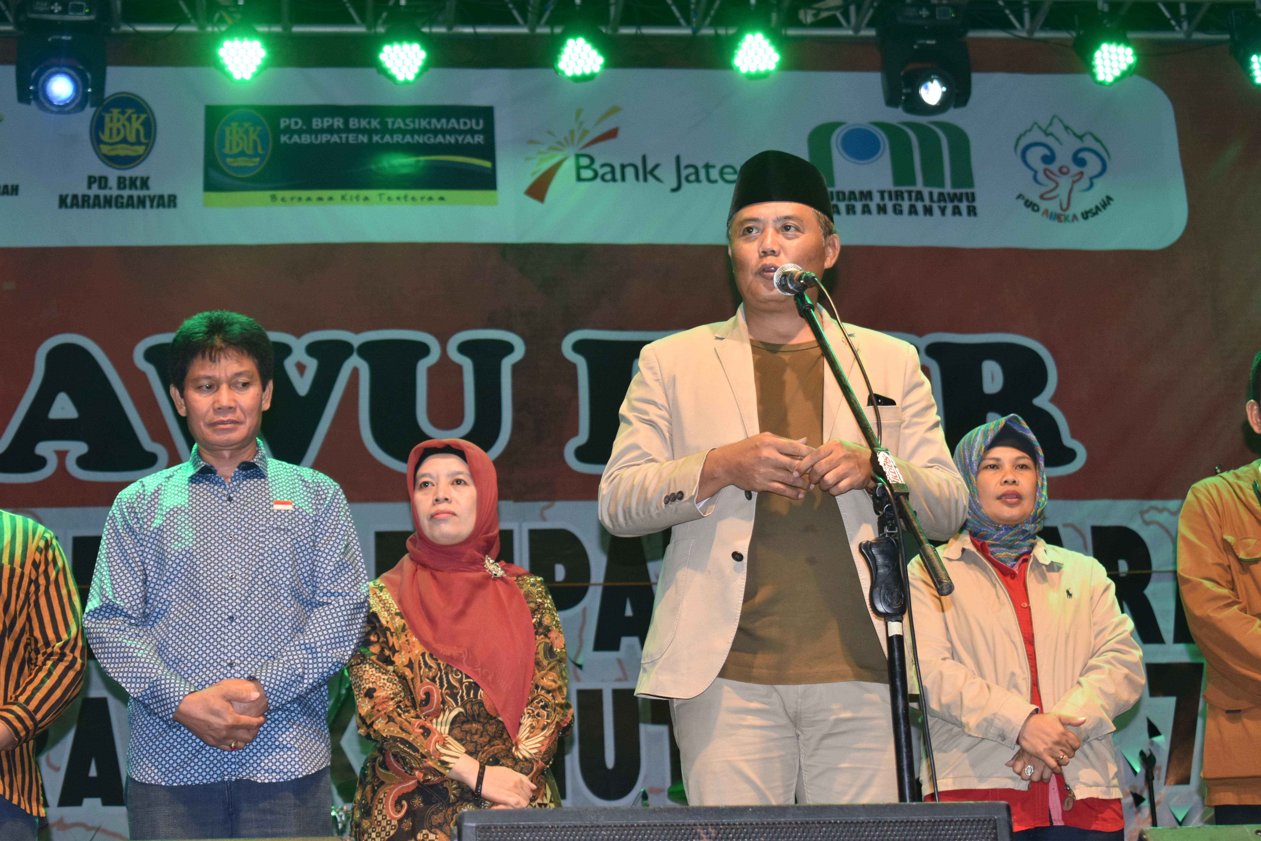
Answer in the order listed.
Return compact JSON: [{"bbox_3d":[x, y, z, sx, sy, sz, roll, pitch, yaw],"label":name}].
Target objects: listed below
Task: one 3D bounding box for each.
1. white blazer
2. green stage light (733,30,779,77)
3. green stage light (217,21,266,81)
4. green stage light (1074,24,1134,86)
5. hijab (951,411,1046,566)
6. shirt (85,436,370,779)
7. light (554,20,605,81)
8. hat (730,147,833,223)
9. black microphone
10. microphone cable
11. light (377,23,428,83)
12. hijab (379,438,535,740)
[{"bbox_3d":[0.235,0.121,4.458,0.580,0.700,0.400,-4,-20,5],"label":"white blazer"},{"bbox_3d":[0.461,-1.346,10.546,0.185,0.170,0.190,-5,-64,6],"label":"green stage light"},{"bbox_3d":[-1.402,-1.333,10.358,0.185,0.190,0.170,0,16,-8],"label":"green stage light"},{"bbox_3d":[1.759,-1.362,10.673,0.185,0.190,0.170,2,19,-12],"label":"green stage light"},{"bbox_3d":[0.689,0.140,5.360,0.180,0.320,0.240,-1,-20,-4],"label":"hijab"},{"bbox_3d":[-0.702,0.333,4.970,0.490,0.650,0.330,0,-20,-8],"label":"shirt"},{"bbox_3d":[-0.185,-1.349,10.481,0.185,0.170,0.190,-3,-62,2],"label":"light"},{"bbox_3d":[0.247,-0.383,4.730,0.170,0.107,0.205,-9,-21,17],"label":"hat"},{"bbox_3d":[0.258,-0.219,4.470,0.053,0.053,0.165,3,-3,-16],"label":"black microphone"},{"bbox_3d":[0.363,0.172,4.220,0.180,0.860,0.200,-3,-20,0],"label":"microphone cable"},{"bbox_3d":[-0.827,-1.333,10.416,0.185,0.170,0.190,-1,-62,-4],"label":"light"},{"bbox_3d":[-0.311,0.303,5.140,0.280,0.590,0.280,-5,-20,6],"label":"hijab"}]

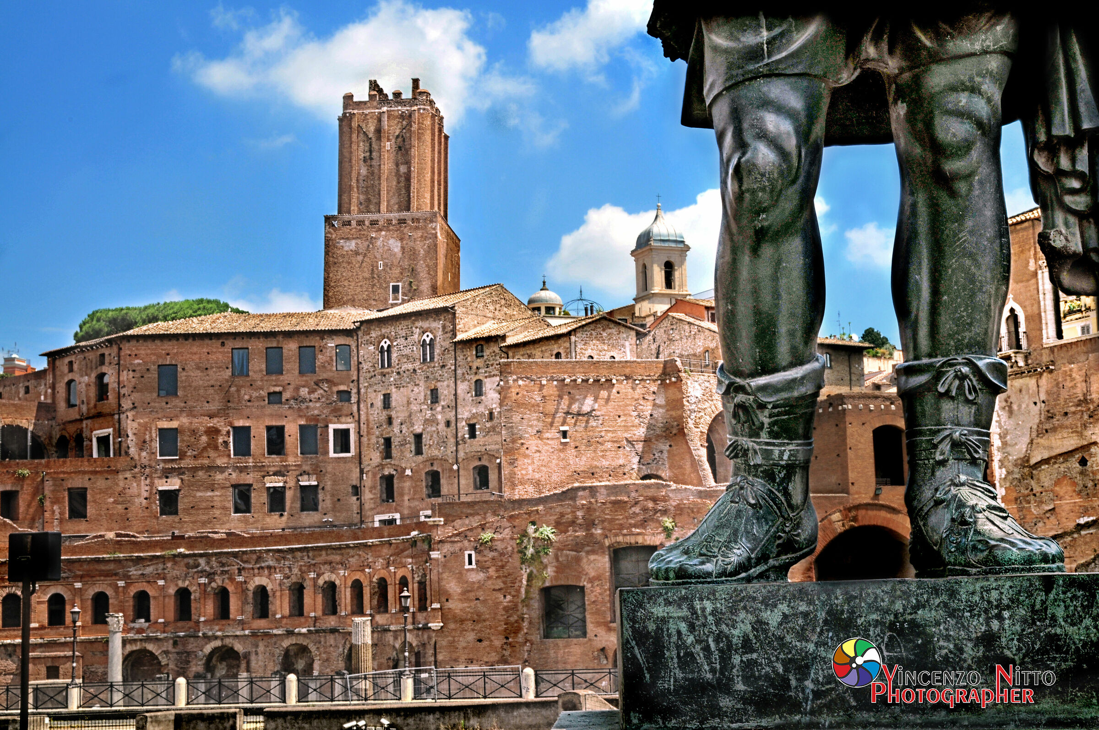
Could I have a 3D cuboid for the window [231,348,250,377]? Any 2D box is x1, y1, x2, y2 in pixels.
[{"bbox_3d":[-22.211,-0.199,131.521,1.270,2.000,0.300,-2,-8,-4],"label":"window"}]

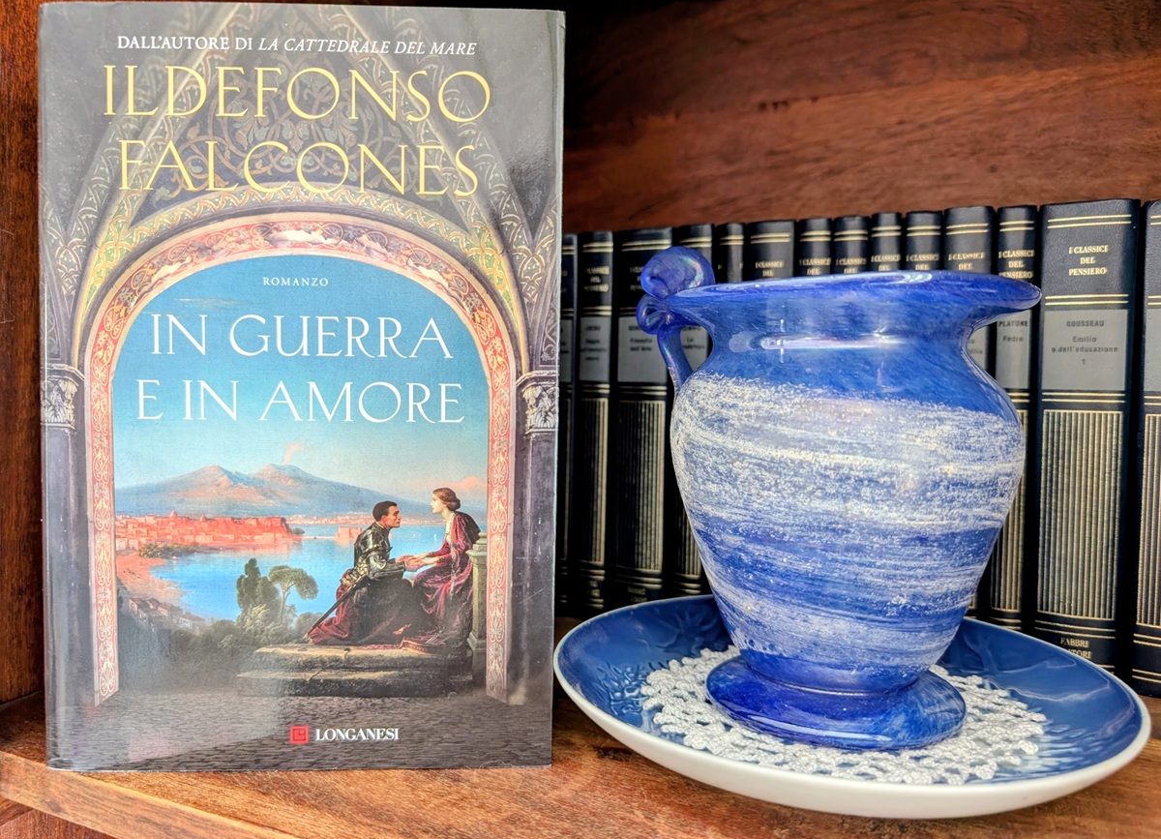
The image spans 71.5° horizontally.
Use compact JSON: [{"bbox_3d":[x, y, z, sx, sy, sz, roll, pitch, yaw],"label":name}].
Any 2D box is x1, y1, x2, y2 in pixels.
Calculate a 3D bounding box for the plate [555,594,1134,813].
[{"bbox_3d":[0.081,0.091,0.273,0.180,0.022,0.180,0,2,0],"label":"plate"}]

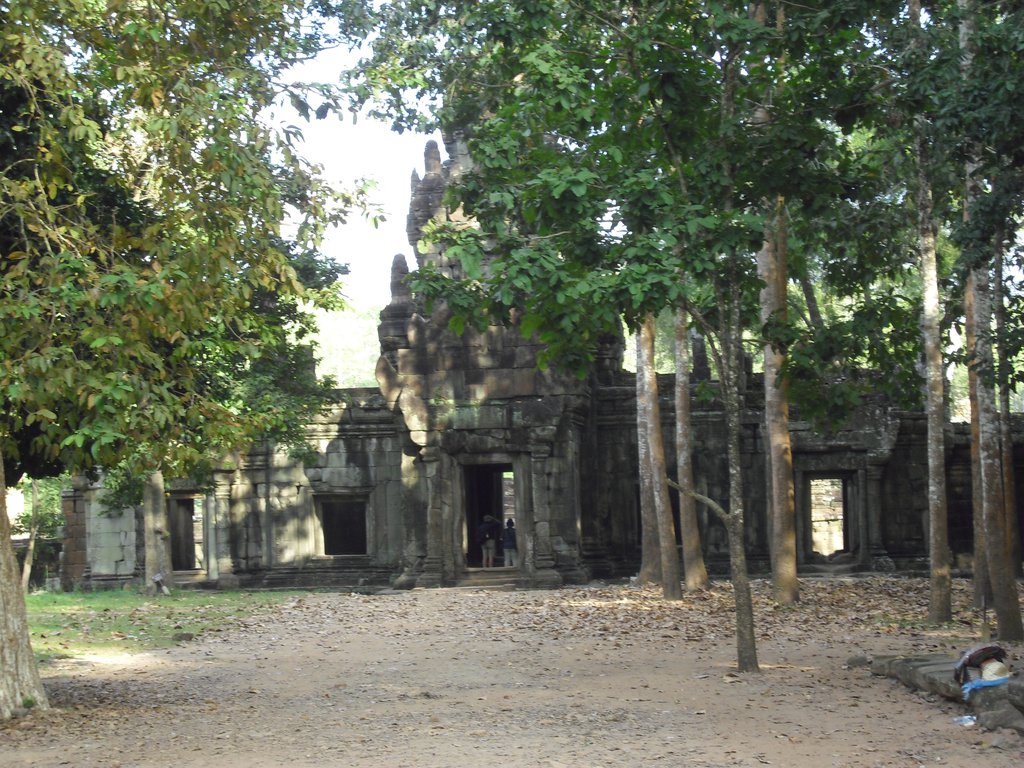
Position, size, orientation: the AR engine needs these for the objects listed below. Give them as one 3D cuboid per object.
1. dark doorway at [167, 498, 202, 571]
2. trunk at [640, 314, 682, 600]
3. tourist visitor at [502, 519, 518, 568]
[{"bbox_3d":[-10.439,4.795,74.000,1.150,2.350,0.600,-2,-4,6],"label":"dark doorway"},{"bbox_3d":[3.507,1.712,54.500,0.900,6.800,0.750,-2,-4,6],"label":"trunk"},{"bbox_3d":[-0.048,5.062,73.000,0.500,1.620,0.330,-2,-4,5],"label":"tourist visitor"}]

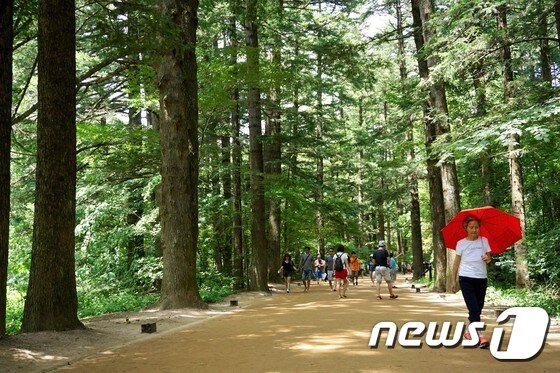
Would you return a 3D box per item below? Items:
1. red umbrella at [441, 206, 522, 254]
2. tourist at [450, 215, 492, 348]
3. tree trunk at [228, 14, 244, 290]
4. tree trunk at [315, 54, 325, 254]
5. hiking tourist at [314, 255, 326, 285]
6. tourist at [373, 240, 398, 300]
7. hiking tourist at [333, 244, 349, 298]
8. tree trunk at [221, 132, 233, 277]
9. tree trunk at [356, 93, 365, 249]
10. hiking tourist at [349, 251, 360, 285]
[{"bbox_3d":[2.479,0.667,7.039,1.020,0.700,1.020,-3,-46,19],"label":"red umbrella"},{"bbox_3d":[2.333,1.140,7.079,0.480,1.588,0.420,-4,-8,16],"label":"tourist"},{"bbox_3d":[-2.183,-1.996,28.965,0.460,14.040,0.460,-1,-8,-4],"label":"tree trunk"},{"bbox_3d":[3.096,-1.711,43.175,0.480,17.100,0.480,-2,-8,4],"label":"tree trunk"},{"bbox_3d":[2.173,4.522,31.308,0.600,1.579,0.400,-3,-8,9],"label":"hiking tourist"},{"bbox_3d":[3.121,2.471,17.119,0.650,1.723,0.480,-3,-8,12],"label":"tourist"},{"bbox_3d":[1.851,2.607,17.712,0.500,1.624,0.420,-3,-8,12],"label":"hiking tourist"},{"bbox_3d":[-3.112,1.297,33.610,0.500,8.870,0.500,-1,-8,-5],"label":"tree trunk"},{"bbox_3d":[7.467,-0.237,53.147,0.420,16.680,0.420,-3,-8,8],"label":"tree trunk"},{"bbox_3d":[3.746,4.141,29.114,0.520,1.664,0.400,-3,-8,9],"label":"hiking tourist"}]

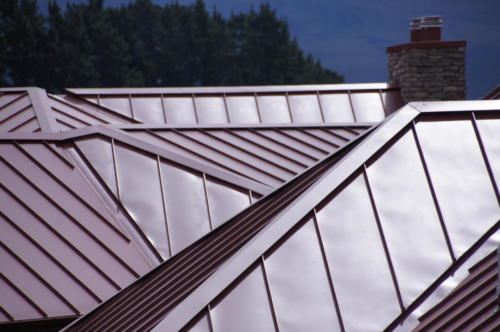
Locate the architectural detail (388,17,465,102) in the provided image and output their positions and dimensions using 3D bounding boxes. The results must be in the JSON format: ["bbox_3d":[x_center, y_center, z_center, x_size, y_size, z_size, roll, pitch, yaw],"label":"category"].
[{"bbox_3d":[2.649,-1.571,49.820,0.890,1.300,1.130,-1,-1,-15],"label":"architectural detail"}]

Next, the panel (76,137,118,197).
[{"bbox_3d":[-1.649,0.021,35.881,0.396,0.030,1.214,-1,34,-6],"label":"panel"}]

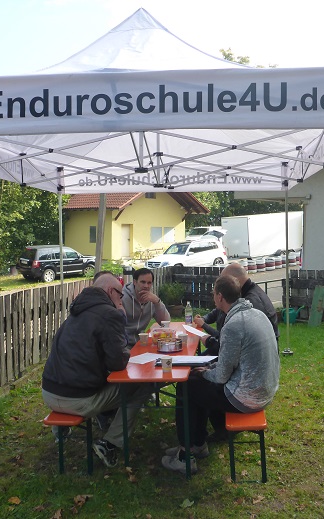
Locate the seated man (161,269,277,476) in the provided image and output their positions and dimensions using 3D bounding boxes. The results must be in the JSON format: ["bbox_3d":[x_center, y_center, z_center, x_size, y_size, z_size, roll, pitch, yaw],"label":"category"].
[{"bbox_3d":[0.420,0.791,3.917,0.820,1.360,0.580,1,3,21],"label":"seated man"}]

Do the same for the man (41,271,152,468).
[{"bbox_3d":[-0.470,0.785,3.956,0.780,1.370,0.580,-1,3,-18],"label":"man"}]

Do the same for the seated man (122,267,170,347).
[{"bbox_3d":[-0.260,0.745,5.136,0.580,1.350,0.740,-2,3,-37],"label":"seated man"}]

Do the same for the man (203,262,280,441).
[{"bbox_3d":[0.600,0.735,4.535,0.760,1.420,0.560,1,3,16],"label":"man"}]

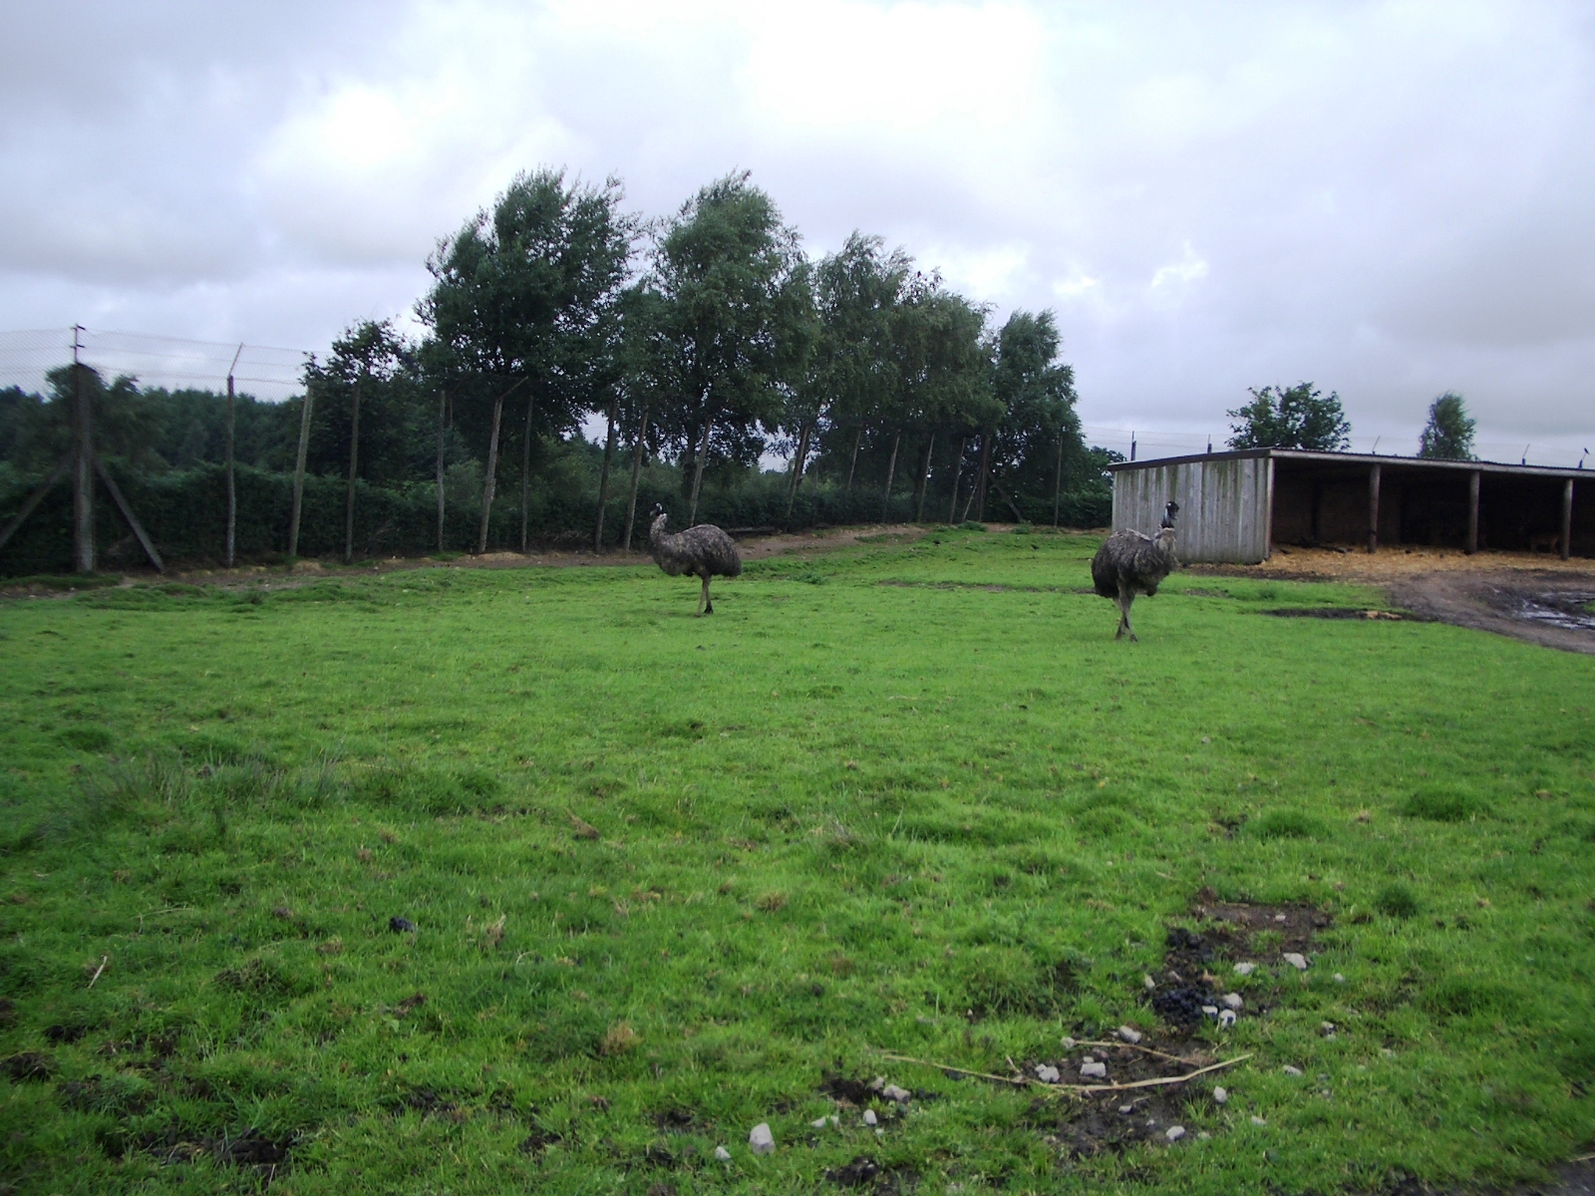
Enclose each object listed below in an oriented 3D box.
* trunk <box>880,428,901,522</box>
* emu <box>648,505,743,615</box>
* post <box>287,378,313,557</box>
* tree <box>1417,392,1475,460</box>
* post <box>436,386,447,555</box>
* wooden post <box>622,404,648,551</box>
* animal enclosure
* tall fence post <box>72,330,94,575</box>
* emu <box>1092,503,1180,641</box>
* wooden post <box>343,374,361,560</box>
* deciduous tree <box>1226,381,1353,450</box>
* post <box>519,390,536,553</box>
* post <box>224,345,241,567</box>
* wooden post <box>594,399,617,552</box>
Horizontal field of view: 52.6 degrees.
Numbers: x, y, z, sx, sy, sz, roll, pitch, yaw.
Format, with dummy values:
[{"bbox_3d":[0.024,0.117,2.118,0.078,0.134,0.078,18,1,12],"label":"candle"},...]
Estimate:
[{"bbox_3d":[3.314,-4.266,56.830,0.180,3.360,0.180,11,6,2],"label":"trunk"},{"bbox_3d":[-1.259,-0.471,20.000,1.160,1.360,0.500,0,4,-13],"label":"emu"},{"bbox_3d":[-10.001,-2.555,32.500,0.150,3.544,0.150,8,5,37],"label":"post"},{"bbox_3d":[36.122,-7.812,90.263,3.500,7.415,3.500,1,4,0],"label":"tree"},{"bbox_3d":[-7.845,-2.812,35.500,0.130,3.676,0.130,4,5,37],"label":"post"},{"bbox_3d":[-3.672,-2.717,36.830,0.170,3.368,0.170,7,6,-6],"label":"wooden post"},{"bbox_3d":[14.800,-2.356,41.852,12.688,2.551,5.260,-1,5,-31],"label":"animal enclosure"},{"bbox_3d":[-11.009,-2.077,24.877,0.270,3.449,0.270,-1,4,-24],"label":"tall fence post"},{"bbox_3d":[3.518,-0.286,16.800,1.050,1.467,0.500,4,5,44],"label":"emu"},{"bbox_3d":[-7.937,-2.268,28.832,0.130,3.309,0.130,3,6,-16],"label":"wooden post"},{"bbox_3d":[19.740,-5.736,65.194,5.100,5.869,5.000,0,4,0],"label":"deciduous tree"},{"bbox_3d":[-6.197,-2.887,37.000,0.130,3.750,0.130,6,5,37],"label":"post"},{"bbox_3d":[-10.489,-2.643,30.000,0.320,4.149,0.150,3,5,37],"label":"post"},{"bbox_3d":[-4.500,-2.863,38.000,0.150,3.598,0.150,8,5,37],"label":"wooden post"}]

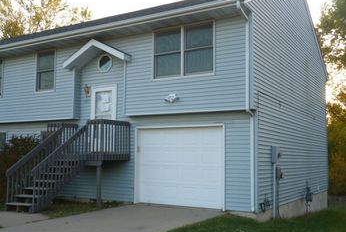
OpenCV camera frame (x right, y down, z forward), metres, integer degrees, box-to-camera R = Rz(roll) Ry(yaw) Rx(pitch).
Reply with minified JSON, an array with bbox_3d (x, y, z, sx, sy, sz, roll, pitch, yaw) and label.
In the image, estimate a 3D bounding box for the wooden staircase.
[{"bbox_3d":[-2.950,1.290,11.299,2.131,2.422,3.035,-3,-7,30],"label":"wooden staircase"}]

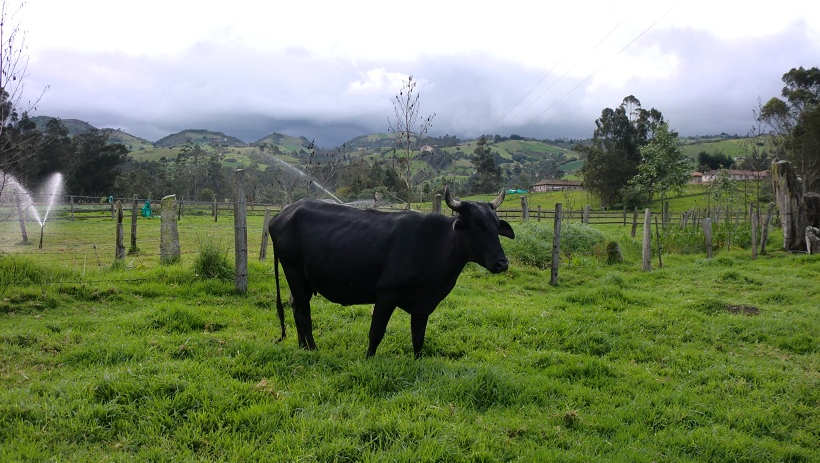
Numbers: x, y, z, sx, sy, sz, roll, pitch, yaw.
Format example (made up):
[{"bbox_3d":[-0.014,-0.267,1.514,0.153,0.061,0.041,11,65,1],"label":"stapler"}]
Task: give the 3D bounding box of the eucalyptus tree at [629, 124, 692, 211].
[{"bbox_3d":[11.179,-2.477,37.000,2.800,4.775,2.600,0,3,0],"label":"eucalyptus tree"}]

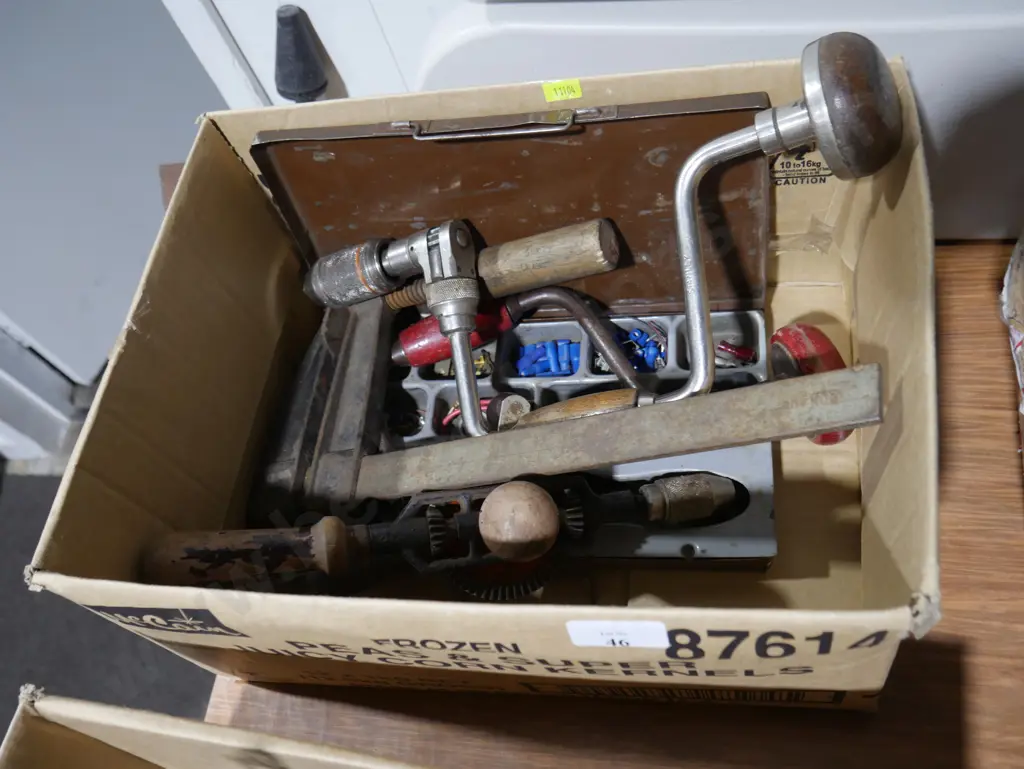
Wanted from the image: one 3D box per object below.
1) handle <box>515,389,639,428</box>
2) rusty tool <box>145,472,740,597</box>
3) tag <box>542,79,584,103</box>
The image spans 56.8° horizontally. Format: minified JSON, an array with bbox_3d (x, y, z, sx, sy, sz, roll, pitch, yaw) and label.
[{"bbox_3d":[0.037,0.020,0.546,0.090,0.029,0.029,-15,57,21],"label":"handle"},{"bbox_3d":[-0.035,0.079,0.530,0.340,0.118,0.080,-6,78,-5],"label":"rusty tool"},{"bbox_3d":[0.029,-0.167,0.542,0.022,0.013,0.001,-1,60,15],"label":"tag"}]

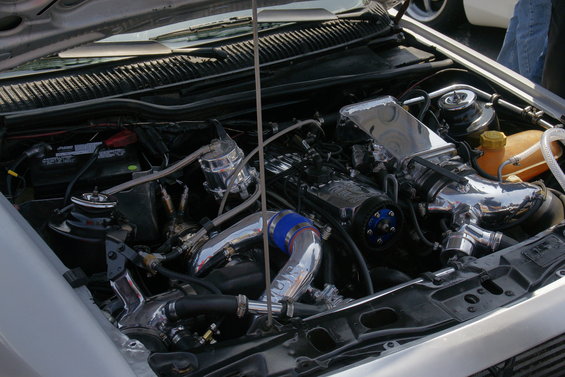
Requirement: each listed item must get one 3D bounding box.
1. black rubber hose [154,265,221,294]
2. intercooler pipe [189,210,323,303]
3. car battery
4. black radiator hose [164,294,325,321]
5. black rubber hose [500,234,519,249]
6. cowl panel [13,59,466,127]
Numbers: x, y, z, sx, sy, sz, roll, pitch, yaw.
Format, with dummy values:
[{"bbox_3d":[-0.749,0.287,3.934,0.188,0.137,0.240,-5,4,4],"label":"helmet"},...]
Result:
[{"bbox_3d":[-0.211,0.203,2.087,0.150,0.045,0.030,8,29,21],"label":"black rubber hose"},{"bbox_3d":[-0.069,0.158,2.116,0.280,0.165,0.200,-10,28,-14],"label":"intercooler pipe"},{"bbox_3d":[-0.501,0.014,2.461,0.265,0.190,0.178,-9,28,-11],"label":"car battery"},{"bbox_3d":[-0.080,0.254,1.974,0.334,0.045,0.050,0,27,6],"label":"black radiator hose"},{"bbox_3d":[0.510,0.121,2.115,0.030,0.030,0.065,-26,35,-37],"label":"black rubber hose"},{"bbox_3d":[-0.076,-0.257,2.361,1.260,0.090,0.150,-12,30,-24],"label":"cowl panel"}]

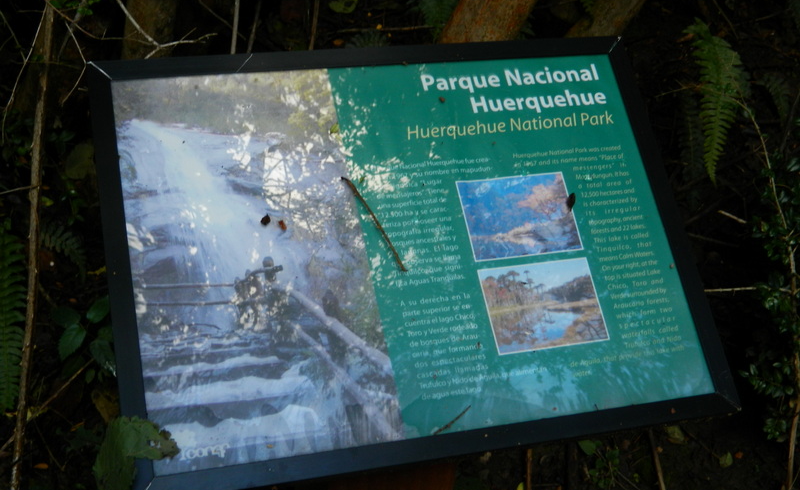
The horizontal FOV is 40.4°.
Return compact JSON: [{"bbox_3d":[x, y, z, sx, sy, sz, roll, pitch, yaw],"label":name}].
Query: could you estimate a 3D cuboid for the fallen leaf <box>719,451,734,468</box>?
[{"bbox_3d":[0.637,0.419,2.120,0.030,0.010,0.038,21,39,19],"label":"fallen leaf"}]

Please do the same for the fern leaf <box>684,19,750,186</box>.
[{"bbox_3d":[0.775,-0.350,2.650,0.160,0.300,0.250,16,38,14],"label":"fern leaf"}]

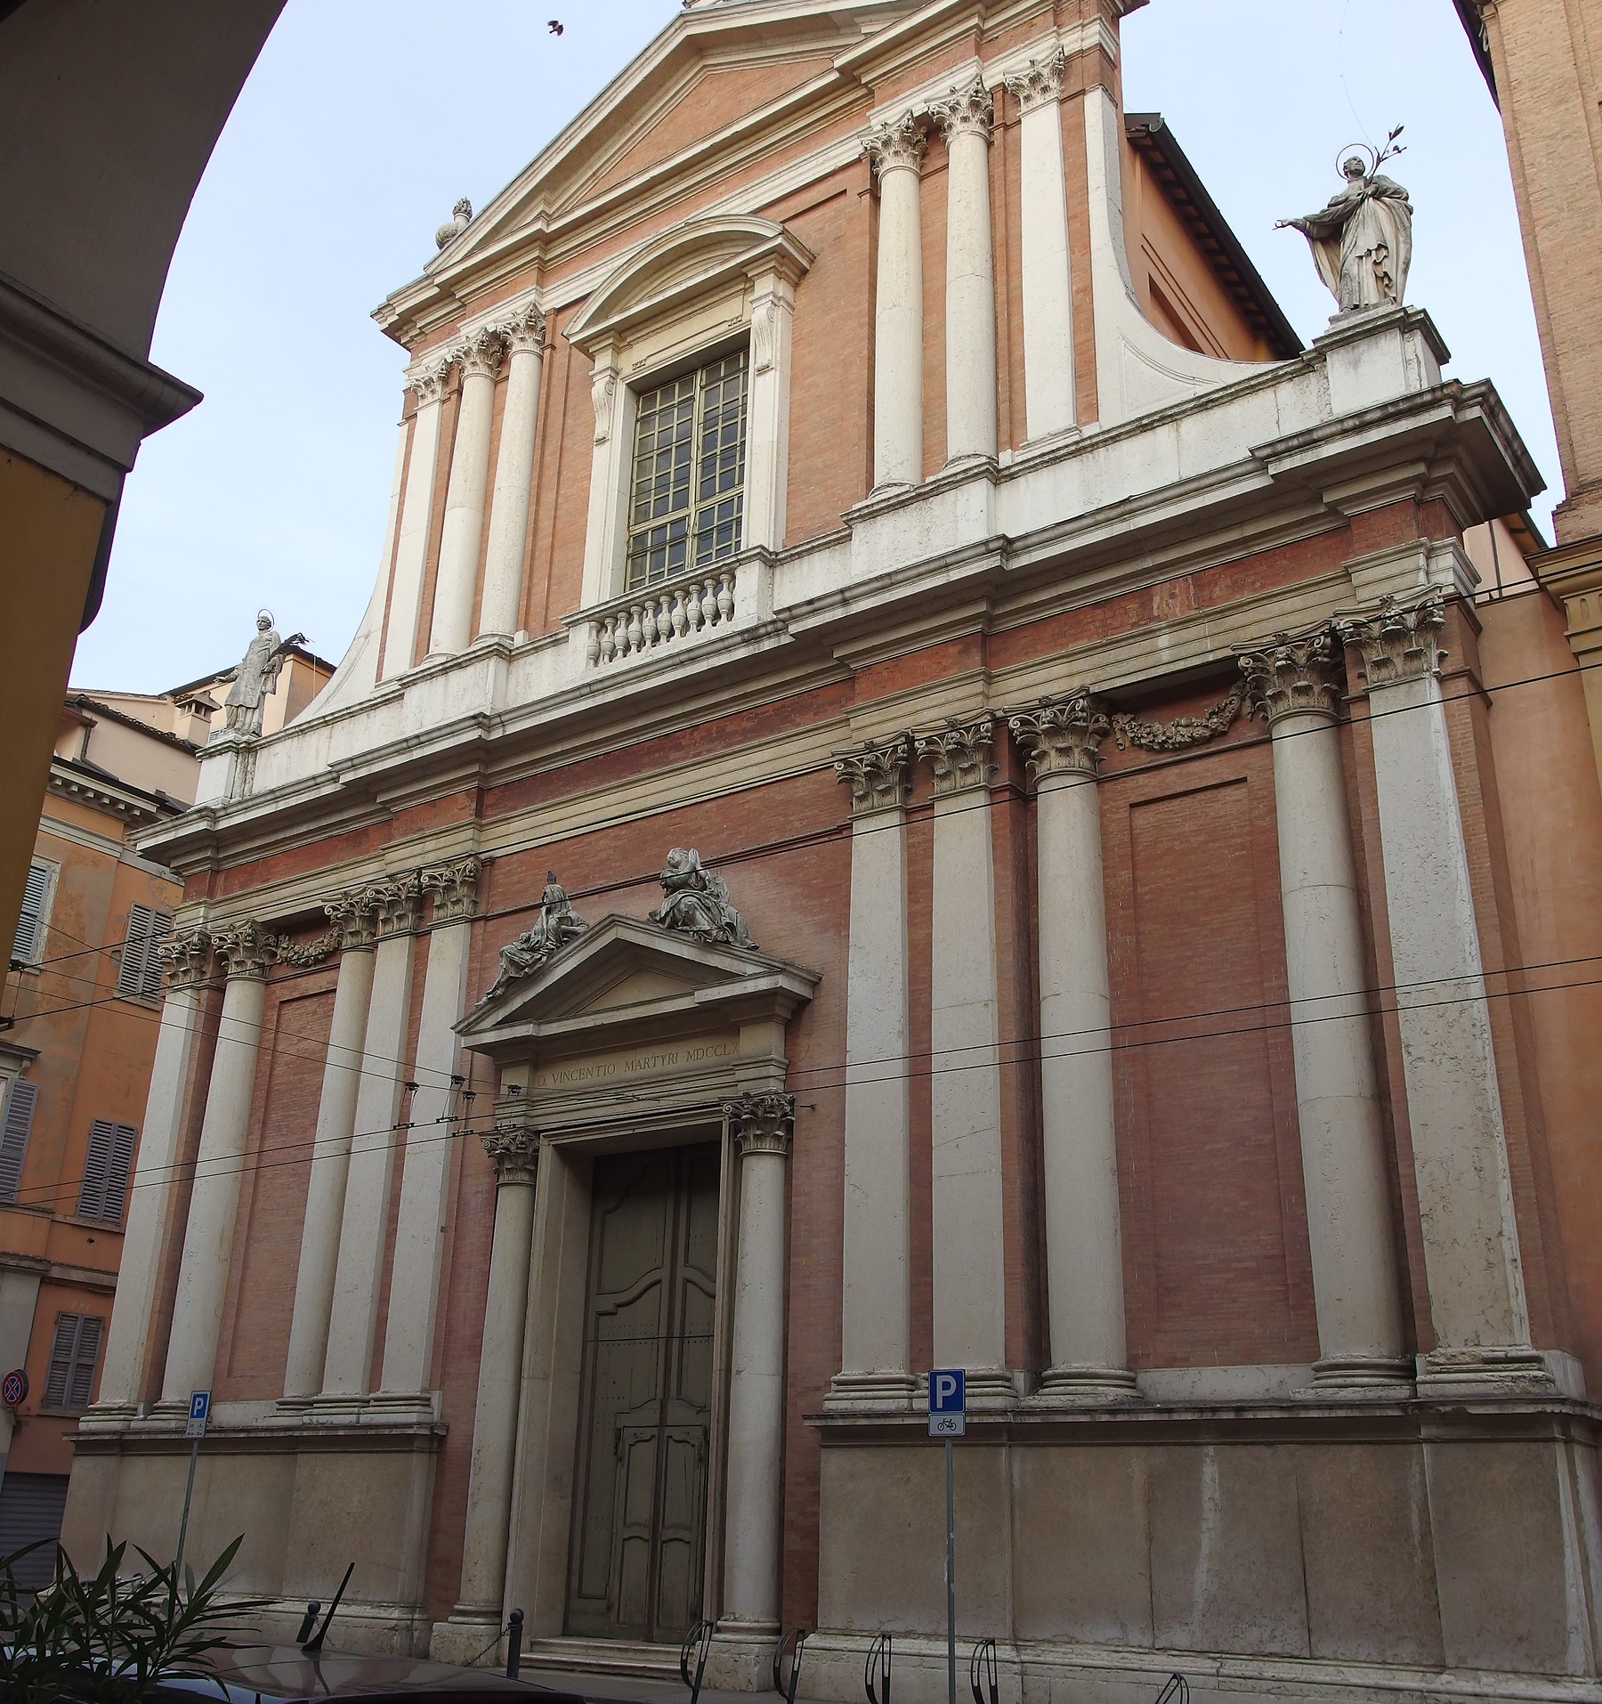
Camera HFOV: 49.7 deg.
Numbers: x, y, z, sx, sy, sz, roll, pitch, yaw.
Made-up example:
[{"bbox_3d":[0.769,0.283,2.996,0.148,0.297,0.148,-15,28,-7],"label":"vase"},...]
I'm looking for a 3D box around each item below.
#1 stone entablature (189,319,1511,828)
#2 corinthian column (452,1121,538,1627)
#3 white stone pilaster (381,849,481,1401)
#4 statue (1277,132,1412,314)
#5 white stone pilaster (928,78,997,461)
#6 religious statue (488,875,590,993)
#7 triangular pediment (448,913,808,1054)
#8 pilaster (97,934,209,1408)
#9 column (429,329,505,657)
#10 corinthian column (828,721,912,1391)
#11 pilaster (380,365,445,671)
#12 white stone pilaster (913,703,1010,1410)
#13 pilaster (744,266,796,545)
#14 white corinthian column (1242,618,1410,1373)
[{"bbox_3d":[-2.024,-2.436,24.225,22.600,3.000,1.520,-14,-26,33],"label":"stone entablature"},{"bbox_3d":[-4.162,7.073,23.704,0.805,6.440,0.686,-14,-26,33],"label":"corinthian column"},{"bbox_3d":[-5.482,4.075,25.590,1.220,8.270,0.360,-14,-26,34],"label":"white stone pilaster"},{"bbox_3d":[6.929,-7.870,21.911,1.435,2.709,0.840,-14,-26,33],"label":"statue"},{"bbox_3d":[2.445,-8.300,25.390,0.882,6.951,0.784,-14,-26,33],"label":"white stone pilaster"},{"bbox_3d":[-3.548,1.204,23.500,1.720,1.530,0.650,-14,-26,33],"label":"religious statue"},{"bbox_3d":[-2.409,1.732,24.026,6.160,1.610,0.770,-14,-26,34],"label":"triangular pediment"},{"bbox_3d":[-10.363,5.058,27.605,1.120,7.760,0.420,-14,-26,33],"label":"pilaster"},{"bbox_3d":[-5.657,-5.819,29.012,0.860,6.450,0.800,-14,-26,33],"label":"column"},{"bbox_3d":[0.934,2.534,21.516,1.120,8.393,0.406,-14,-26,33],"label":"corinthian column"},{"bbox_3d":[-6.986,-5.977,31.362,1.000,6.530,0.320,-14,-26,34],"label":"pilaster"},{"bbox_3d":[1.900,2.292,20.540,1.220,8.350,0.360,-14,-26,34],"label":"white stone pilaster"},{"bbox_3d":[-0.532,-6.759,26.311,0.590,4.820,0.420,-14,-26,34],"label":"pilaster"},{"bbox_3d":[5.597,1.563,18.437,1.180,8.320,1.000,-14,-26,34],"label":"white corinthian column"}]

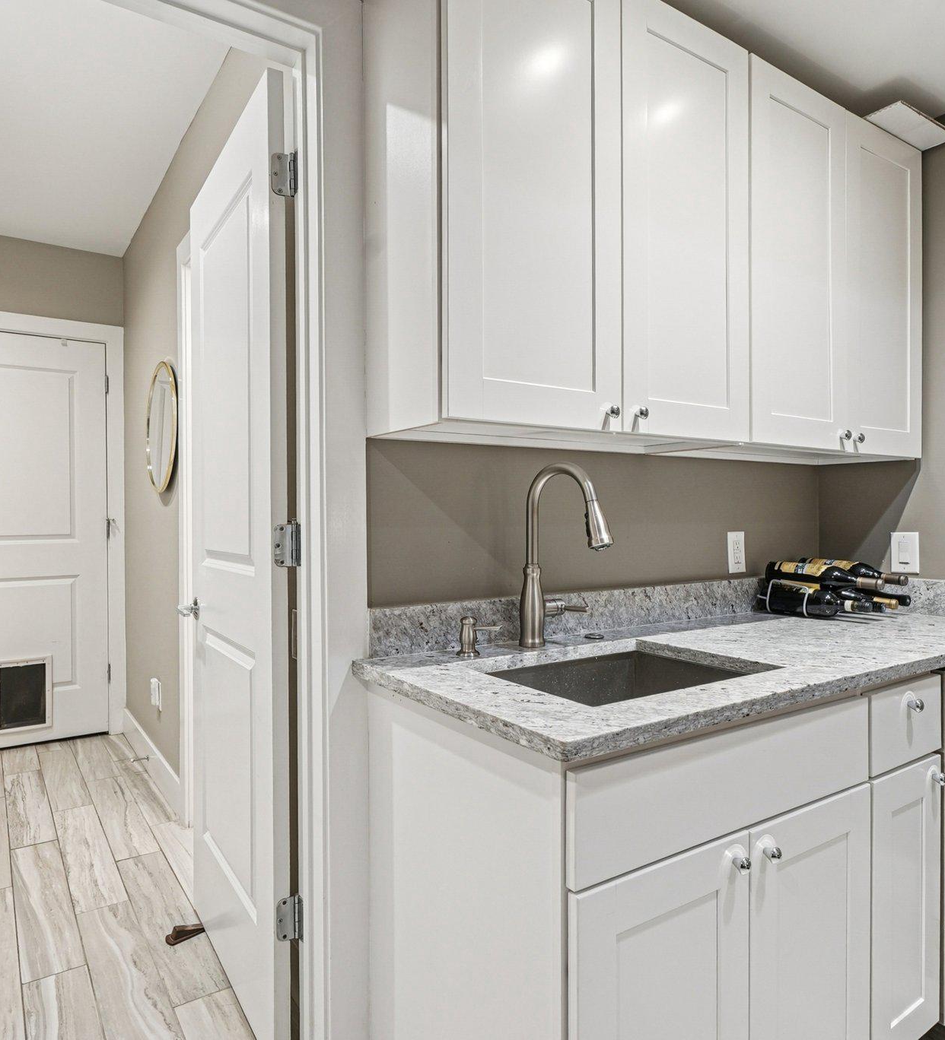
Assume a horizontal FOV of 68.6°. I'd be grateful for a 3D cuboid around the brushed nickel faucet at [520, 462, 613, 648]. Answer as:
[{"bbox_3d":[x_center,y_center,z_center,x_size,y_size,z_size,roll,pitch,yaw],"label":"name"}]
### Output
[{"bbox_3d":[0.222,0.080,1.518,0.130,0.413,0.285,0,0,-33],"label":"brushed nickel faucet"}]

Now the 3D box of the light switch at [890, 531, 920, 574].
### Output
[{"bbox_3d":[1.313,0.102,2.108,0.010,0.125,0.079,0,0,-33],"label":"light switch"}]

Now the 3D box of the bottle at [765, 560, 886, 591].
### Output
[{"bbox_3d":[0.993,0.166,1.959,0.076,0.076,0.312,0,0,-33],"label":"bottle"}]

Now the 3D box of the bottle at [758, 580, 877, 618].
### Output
[{"bbox_3d":[1.009,0.235,2.042,0.295,0.080,0.080,0,0,35],"label":"bottle"}]

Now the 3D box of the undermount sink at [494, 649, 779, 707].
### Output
[{"bbox_3d":[0.287,0.413,1.362,0.510,0.210,0.400,0,0,-33],"label":"undermount sink"}]

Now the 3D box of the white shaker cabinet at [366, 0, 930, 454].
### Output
[{"bbox_3d":[0.559,-0.634,1.750,1.650,0.917,0.324,0,0,-33],"label":"white shaker cabinet"}]

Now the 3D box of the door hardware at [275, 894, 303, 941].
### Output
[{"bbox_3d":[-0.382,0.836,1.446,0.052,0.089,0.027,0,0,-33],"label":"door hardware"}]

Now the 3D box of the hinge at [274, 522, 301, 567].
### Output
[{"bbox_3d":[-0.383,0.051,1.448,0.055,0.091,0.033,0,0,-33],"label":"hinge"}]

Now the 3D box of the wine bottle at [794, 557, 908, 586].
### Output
[{"bbox_3d":[1.135,0.162,2.070,0.076,0.076,0.312,0,0,-33],"label":"wine bottle"}]

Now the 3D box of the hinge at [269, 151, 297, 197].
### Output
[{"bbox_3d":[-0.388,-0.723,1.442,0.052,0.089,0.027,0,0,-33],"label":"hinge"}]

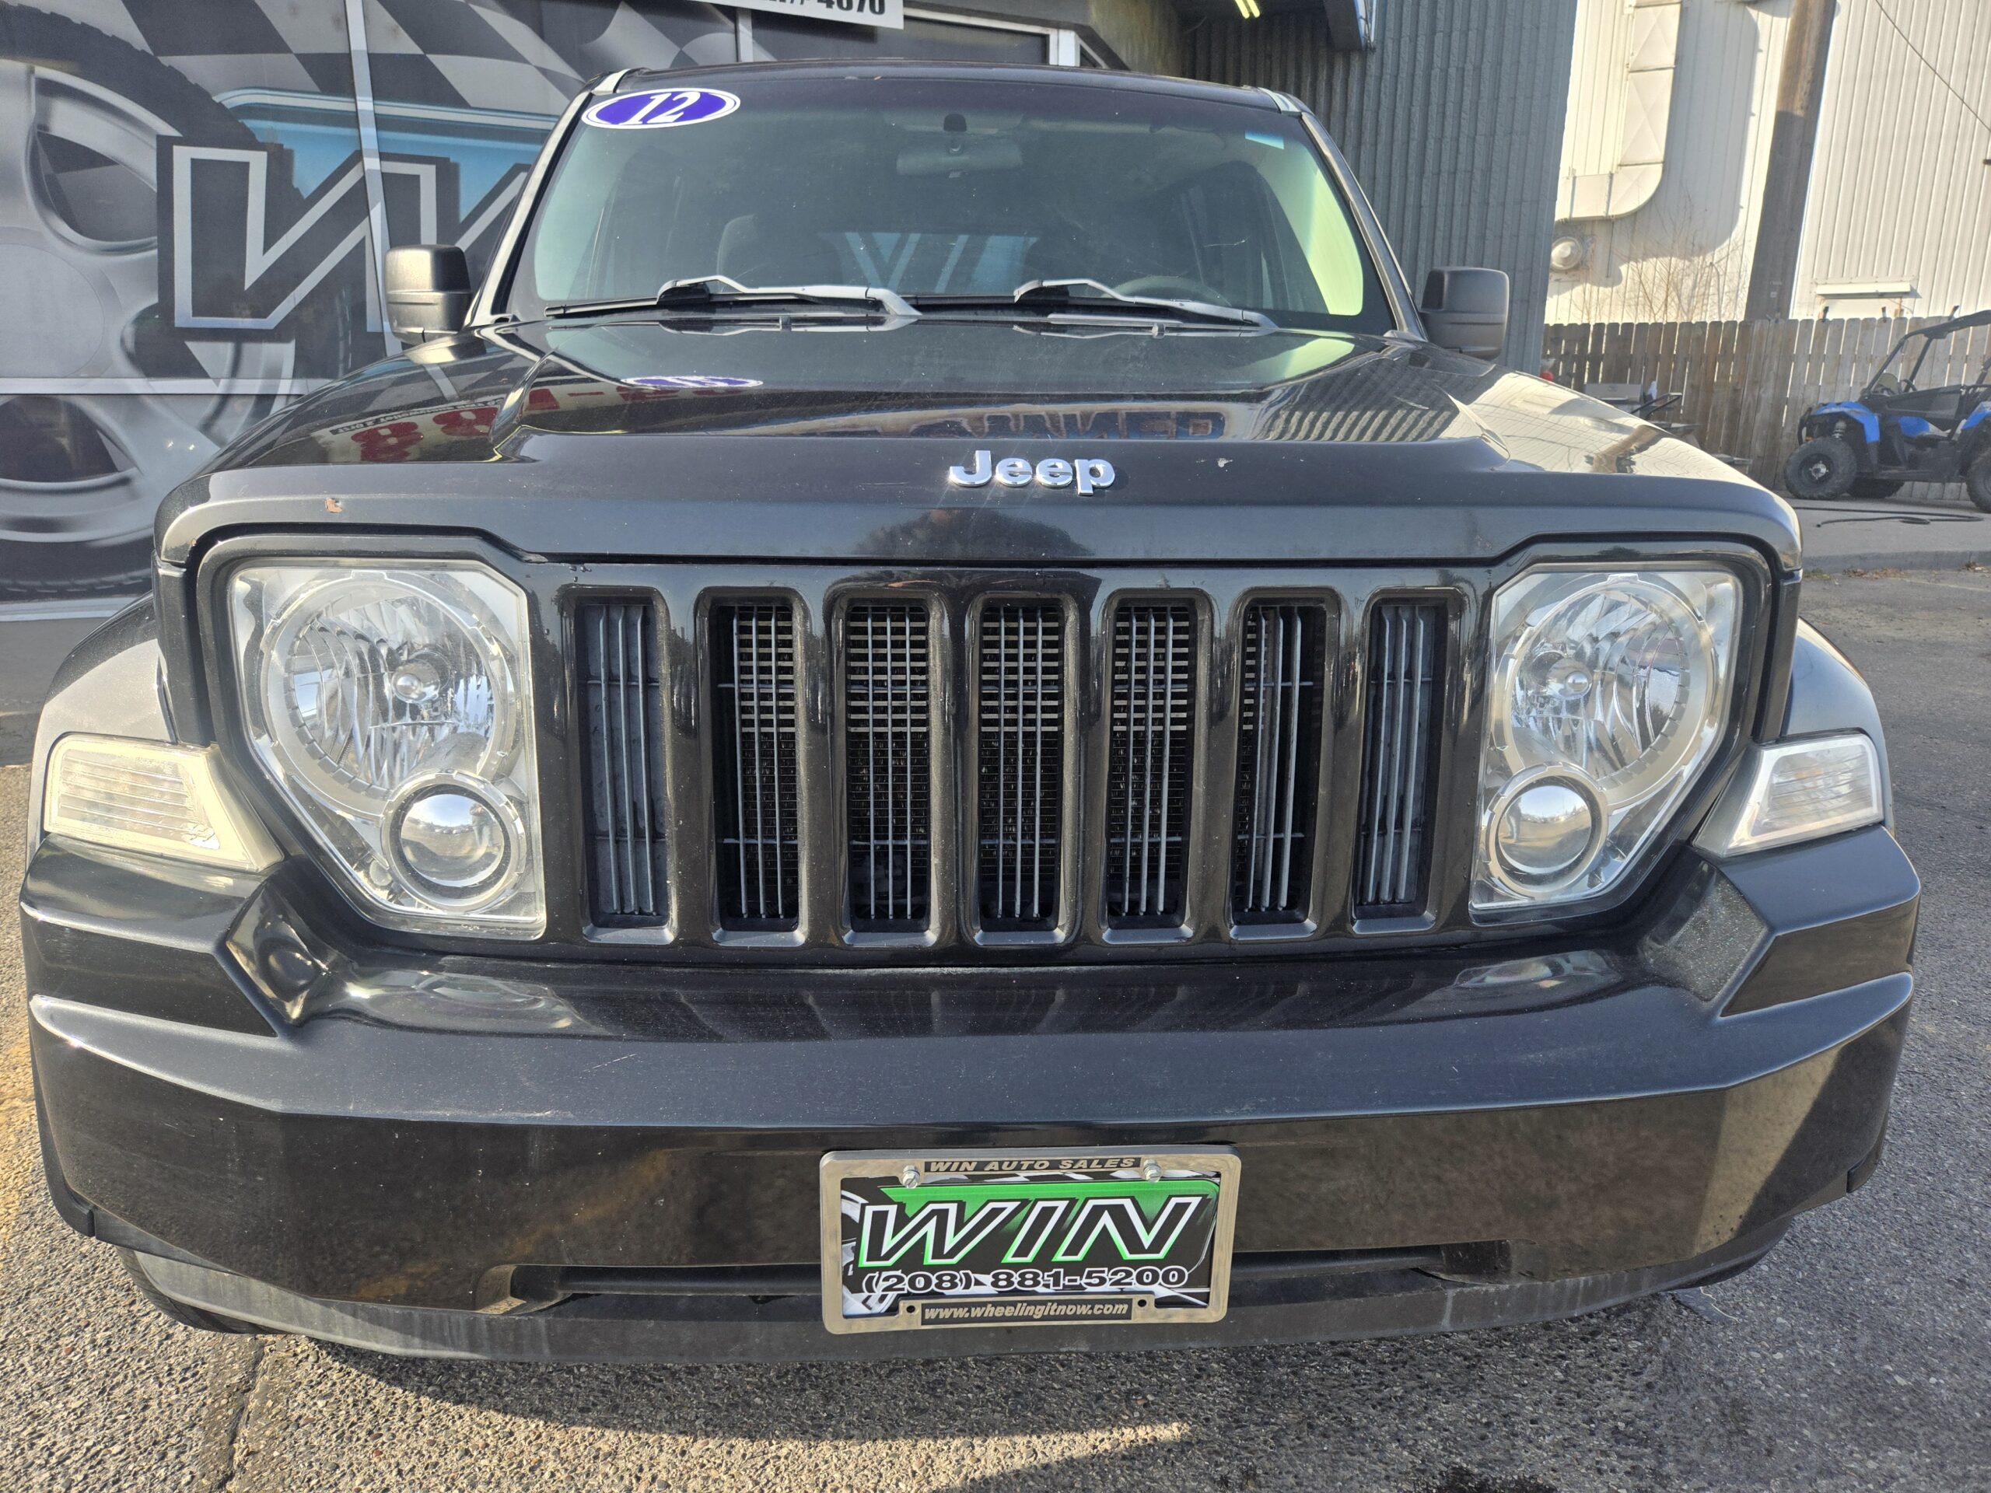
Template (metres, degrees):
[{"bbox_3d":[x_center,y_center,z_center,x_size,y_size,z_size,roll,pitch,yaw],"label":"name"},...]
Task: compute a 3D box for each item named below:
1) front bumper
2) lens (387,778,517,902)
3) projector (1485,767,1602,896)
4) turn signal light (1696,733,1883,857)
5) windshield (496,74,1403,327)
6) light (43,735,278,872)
[{"bbox_3d":[0.014,0.274,1.201,1.750,0.400,0.430,0,15,-4],"label":"front bumper"},{"bbox_3d":[-0.462,0.074,1.146,0.108,0.108,0.060,0,15,-3],"label":"lens"},{"bbox_3d":[0.497,0.075,1.193,0.106,0.106,0.080,0,15,-4],"label":"projector"},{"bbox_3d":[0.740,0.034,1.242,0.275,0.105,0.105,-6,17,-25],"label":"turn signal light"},{"bbox_3d":[-0.062,-0.985,2.364,1.470,0.660,0.190,0,-30,-4],"label":"windshield"},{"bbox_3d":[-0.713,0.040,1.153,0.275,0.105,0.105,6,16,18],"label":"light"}]

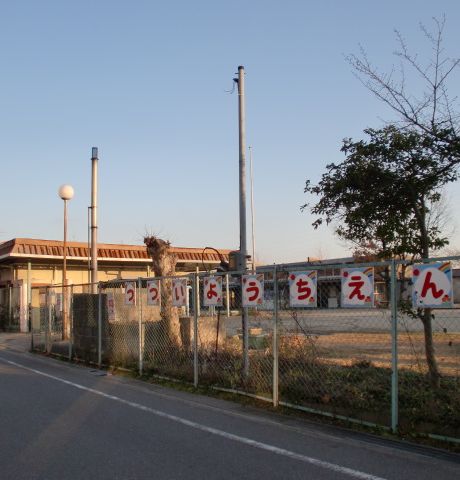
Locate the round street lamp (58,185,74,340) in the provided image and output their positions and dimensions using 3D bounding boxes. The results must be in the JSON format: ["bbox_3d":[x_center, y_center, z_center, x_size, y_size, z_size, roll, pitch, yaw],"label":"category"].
[{"bbox_3d":[-6.099,0.789,19.343,0.550,5.840,0.550,0,-7,0],"label":"round street lamp"}]

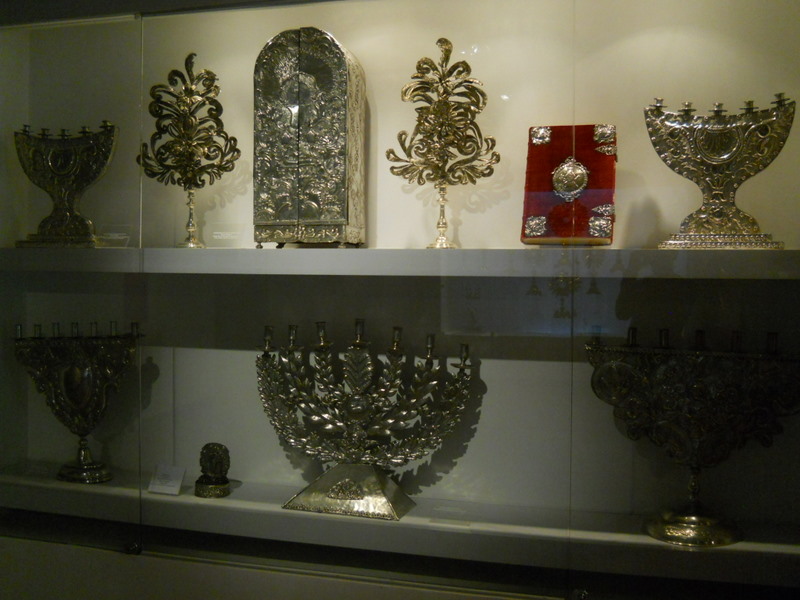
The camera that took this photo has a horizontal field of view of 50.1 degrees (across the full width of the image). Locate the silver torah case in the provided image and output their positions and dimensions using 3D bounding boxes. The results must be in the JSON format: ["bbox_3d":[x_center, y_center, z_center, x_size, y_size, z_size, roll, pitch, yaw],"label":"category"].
[{"bbox_3d":[-0.198,-0.349,1.903,0.215,0.471,0.127,1,2,16],"label":"silver torah case"}]

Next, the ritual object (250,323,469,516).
[{"bbox_3d":[-0.089,0.251,1.877,0.502,0.412,0.140,1,2,19],"label":"ritual object"}]

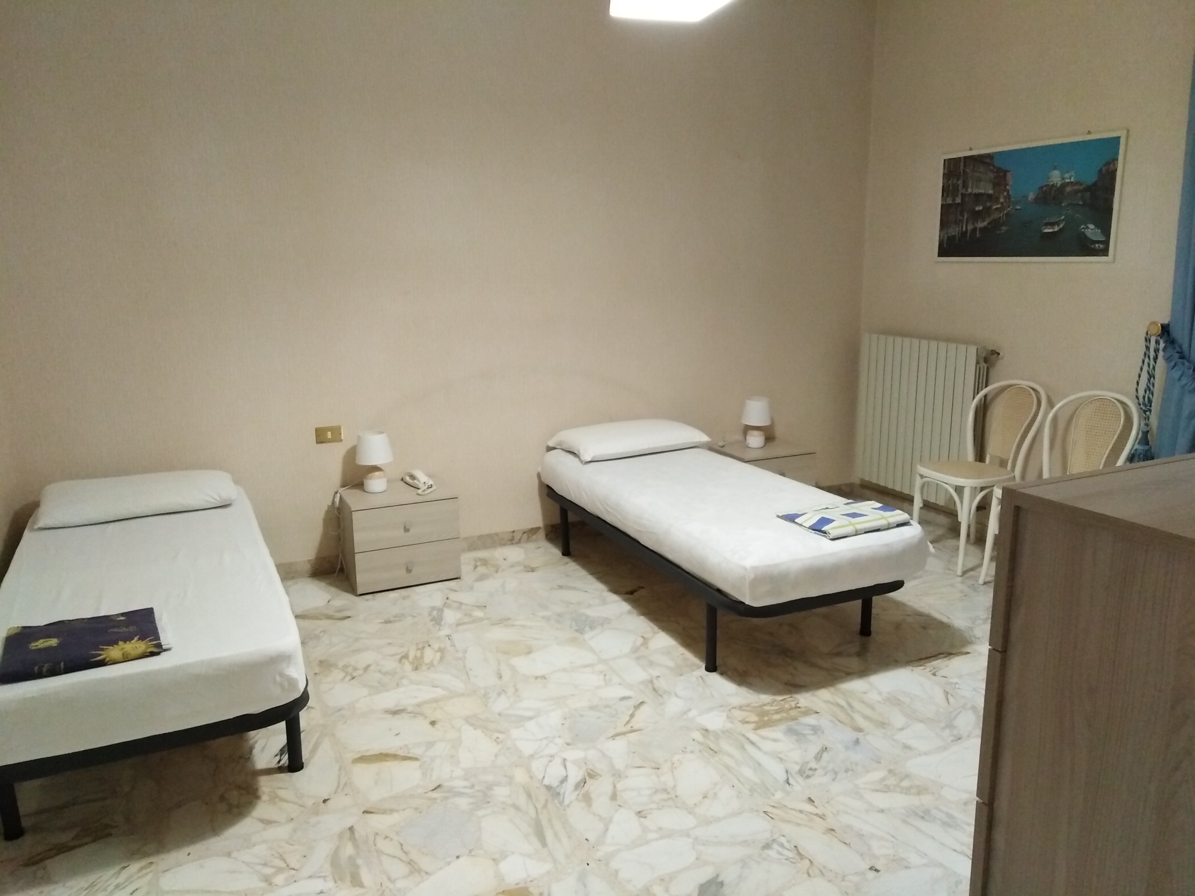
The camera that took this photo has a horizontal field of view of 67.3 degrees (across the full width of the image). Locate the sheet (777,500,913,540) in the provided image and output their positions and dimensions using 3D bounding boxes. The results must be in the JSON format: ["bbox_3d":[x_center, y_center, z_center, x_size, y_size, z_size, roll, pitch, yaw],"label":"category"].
[{"bbox_3d":[0.986,0.275,3.536,0.420,0.042,0.310,-7,14,-24],"label":"sheet"}]

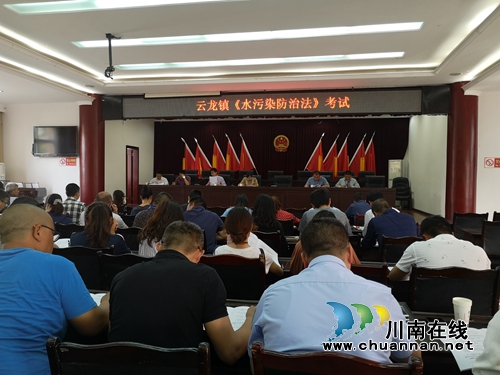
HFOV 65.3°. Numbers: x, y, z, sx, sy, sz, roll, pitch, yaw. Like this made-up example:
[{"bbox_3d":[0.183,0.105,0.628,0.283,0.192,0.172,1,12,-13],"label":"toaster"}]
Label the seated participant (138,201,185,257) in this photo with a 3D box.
[{"bbox_3d":[-0.613,0.689,2.855,0.480,1.200,0.800,1,1,11],"label":"seated participant"}]

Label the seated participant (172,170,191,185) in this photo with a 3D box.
[{"bbox_3d":[-1.840,0.122,10.466,0.540,1.150,0.750,1,2,11],"label":"seated participant"}]

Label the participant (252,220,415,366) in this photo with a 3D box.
[{"bbox_3d":[0.295,0.741,1.415,0.600,1.270,0.800,1,2,11],"label":"participant"}]

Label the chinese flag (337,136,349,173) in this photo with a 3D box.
[{"bbox_3d":[2.867,-0.935,12.155,0.480,1.300,0.200,1,2,11],"label":"chinese flag"}]

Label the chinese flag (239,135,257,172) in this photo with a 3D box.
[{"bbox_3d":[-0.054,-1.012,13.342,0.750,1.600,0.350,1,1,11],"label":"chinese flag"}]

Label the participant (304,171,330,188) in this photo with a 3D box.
[{"bbox_3d":[1.683,0.160,9.760,0.580,1.160,0.780,1,1,11],"label":"participant"}]

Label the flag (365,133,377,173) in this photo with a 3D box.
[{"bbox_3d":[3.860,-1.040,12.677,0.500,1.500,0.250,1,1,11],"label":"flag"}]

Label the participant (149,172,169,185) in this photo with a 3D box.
[{"bbox_3d":[-2.492,0.120,10.616,0.560,1.140,0.750,1,2,11],"label":"participant"}]

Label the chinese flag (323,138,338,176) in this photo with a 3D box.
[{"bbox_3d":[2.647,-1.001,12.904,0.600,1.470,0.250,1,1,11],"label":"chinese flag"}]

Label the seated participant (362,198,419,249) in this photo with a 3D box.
[{"bbox_3d":[1.230,0.722,3.550,0.520,1.240,0.740,1,1,5],"label":"seated participant"}]

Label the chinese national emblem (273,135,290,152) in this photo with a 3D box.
[{"bbox_3d":[1.136,-1.556,13.887,0.560,0.610,0.080,1,1,11],"label":"chinese national emblem"}]

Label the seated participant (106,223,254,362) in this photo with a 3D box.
[{"bbox_3d":[-0.263,0.726,1.555,0.560,1.200,0.820,1,1,11],"label":"seated participant"}]

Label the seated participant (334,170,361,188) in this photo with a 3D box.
[{"bbox_3d":[2.408,0.180,9.667,0.600,1.170,0.750,1,2,11],"label":"seated participant"}]

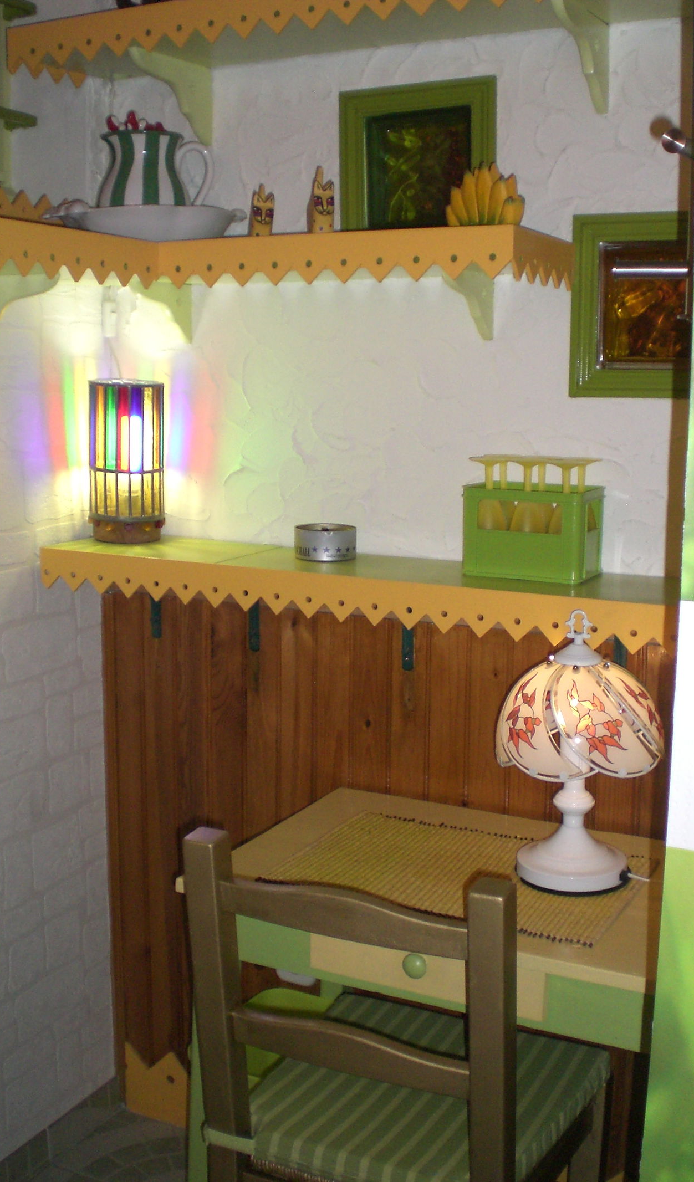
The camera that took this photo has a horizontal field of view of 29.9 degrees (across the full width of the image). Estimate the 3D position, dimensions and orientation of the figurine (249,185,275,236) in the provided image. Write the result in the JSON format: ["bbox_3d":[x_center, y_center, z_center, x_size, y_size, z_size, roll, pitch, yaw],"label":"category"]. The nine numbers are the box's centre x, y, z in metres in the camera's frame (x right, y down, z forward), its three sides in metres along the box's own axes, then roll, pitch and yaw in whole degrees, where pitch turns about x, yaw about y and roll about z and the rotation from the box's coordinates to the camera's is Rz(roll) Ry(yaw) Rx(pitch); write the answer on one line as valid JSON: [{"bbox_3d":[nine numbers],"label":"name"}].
[{"bbox_3d":[-0.129,-0.577,1.997,0.037,0.094,0.042,-3,10,-15],"label":"figurine"}]

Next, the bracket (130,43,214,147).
[{"bbox_3d":[-0.280,-0.784,2.062,0.020,0.120,0.209,5,11,27],"label":"bracket"}]

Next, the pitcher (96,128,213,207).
[{"bbox_3d":[-0.305,-0.645,2.066,0.184,0.171,0.143,-1,10,-8],"label":"pitcher"}]

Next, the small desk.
[{"bbox_3d":[0.193,0.762,1.939,0.720,0.732,0.462,5,11,27],"label":"small desk"}]

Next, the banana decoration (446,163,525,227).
[{"bbox_3d":[0.190,-0.541,1.792,0.116,0.095,0.085,3,10,16],"label":"banana decoration"}]

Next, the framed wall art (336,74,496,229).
[{"bbox_3d":[0.098,-0.643,1.990,0.261,0.261,0.030,5,11,27],"label":"framed wall art"}]

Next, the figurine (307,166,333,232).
[{"bbox_3d":[-0.038,-0.578,1.949,0.036,0.113,0.050,-2,10,-15],"label":"figurine"}]

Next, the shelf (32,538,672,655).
[{"bbox_3d":[0.031,-0.006,2.023,1.146,0.070,0.228,5,11,27],"label":"shelf"}]

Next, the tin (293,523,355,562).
[{"bbox_3d":[-0.034,-0.078,2.088,0.100,0.048,0.100,0,10,0],"label":"tin"}]

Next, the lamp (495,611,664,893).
[{"bbox_3d":[0.322,0.217,1.819,0.241,0.385,0.241,5,11,27],"label":"lamp"}]

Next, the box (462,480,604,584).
[{"bbox_3d":[0.276,-0.089,1.921,0.185,0.130,0.112,5,11,27],"label":"box"}]

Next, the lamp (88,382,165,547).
[{"bbox_3d":[-0.384,-0.228,2.263,0.133,0.279,0.133,0,10,0],"label":"lamp"}]

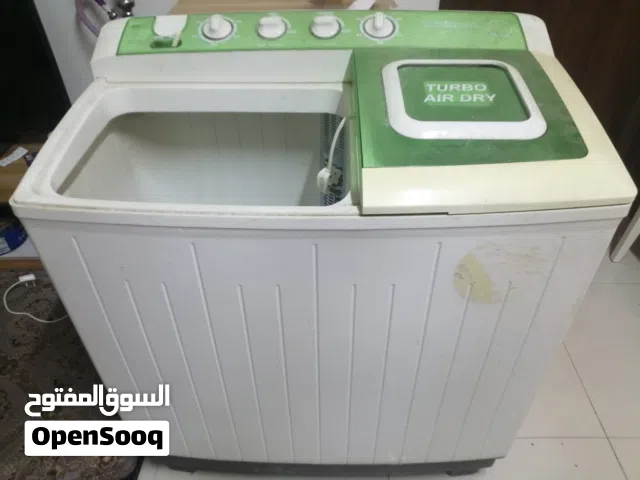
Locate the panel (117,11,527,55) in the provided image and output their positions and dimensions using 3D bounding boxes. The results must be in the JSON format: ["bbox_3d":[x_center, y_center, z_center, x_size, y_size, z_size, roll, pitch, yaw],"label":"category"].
[{"bbox_3d":[0.002,-0.413,0.944,0.784,0.035,0.122,0,60,1],"label":"panel"}]

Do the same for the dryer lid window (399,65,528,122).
[{"bbox_3d":[0.237,-0.253,0.816,0.193,0.012,0.183,0,47,1],"label":"dryer lid window"}]

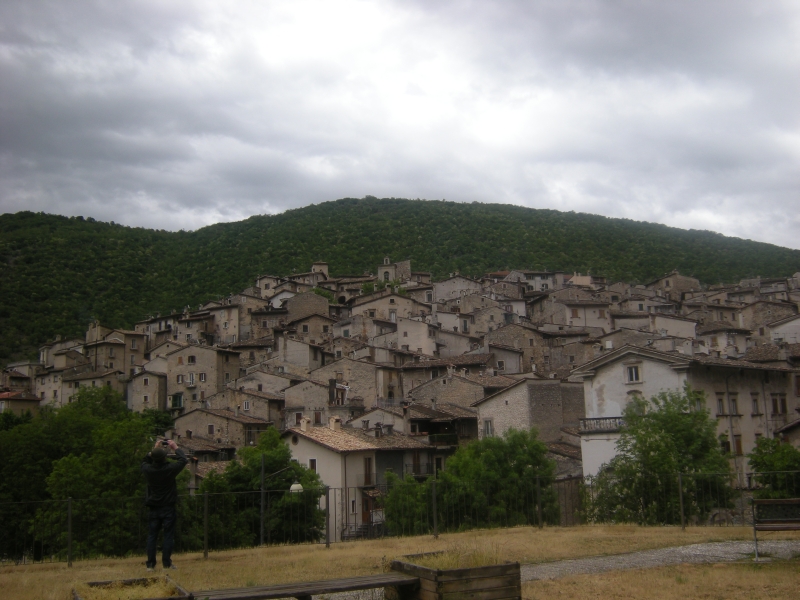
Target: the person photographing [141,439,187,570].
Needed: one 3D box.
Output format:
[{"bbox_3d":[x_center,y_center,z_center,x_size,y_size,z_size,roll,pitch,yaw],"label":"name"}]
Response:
[{"bbox_3d":[-3.403,2.939,12.714,0.640,1.850,0.520,-2,-8,3],"label":"person photographing"}]

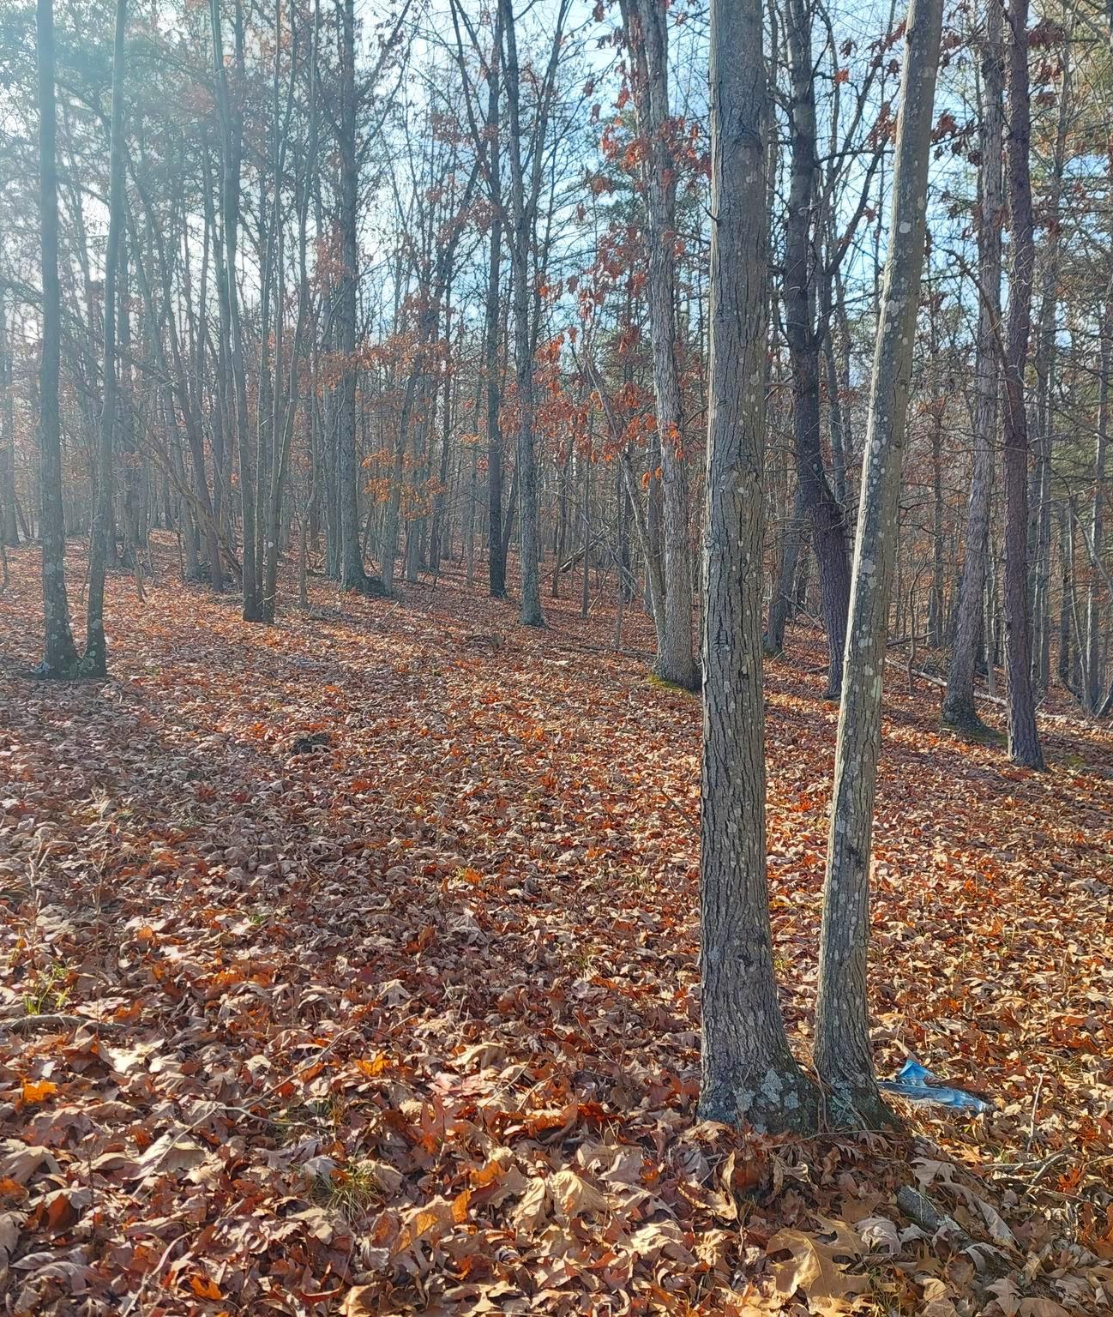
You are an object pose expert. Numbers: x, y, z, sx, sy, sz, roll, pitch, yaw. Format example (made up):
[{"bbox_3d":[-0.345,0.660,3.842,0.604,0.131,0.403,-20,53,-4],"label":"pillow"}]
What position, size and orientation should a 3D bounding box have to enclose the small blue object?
[{"bbox_3d":[1.180,1.336,3.800,0.340,0.070,0.160,4,2,18],"label":"small blue object"}]

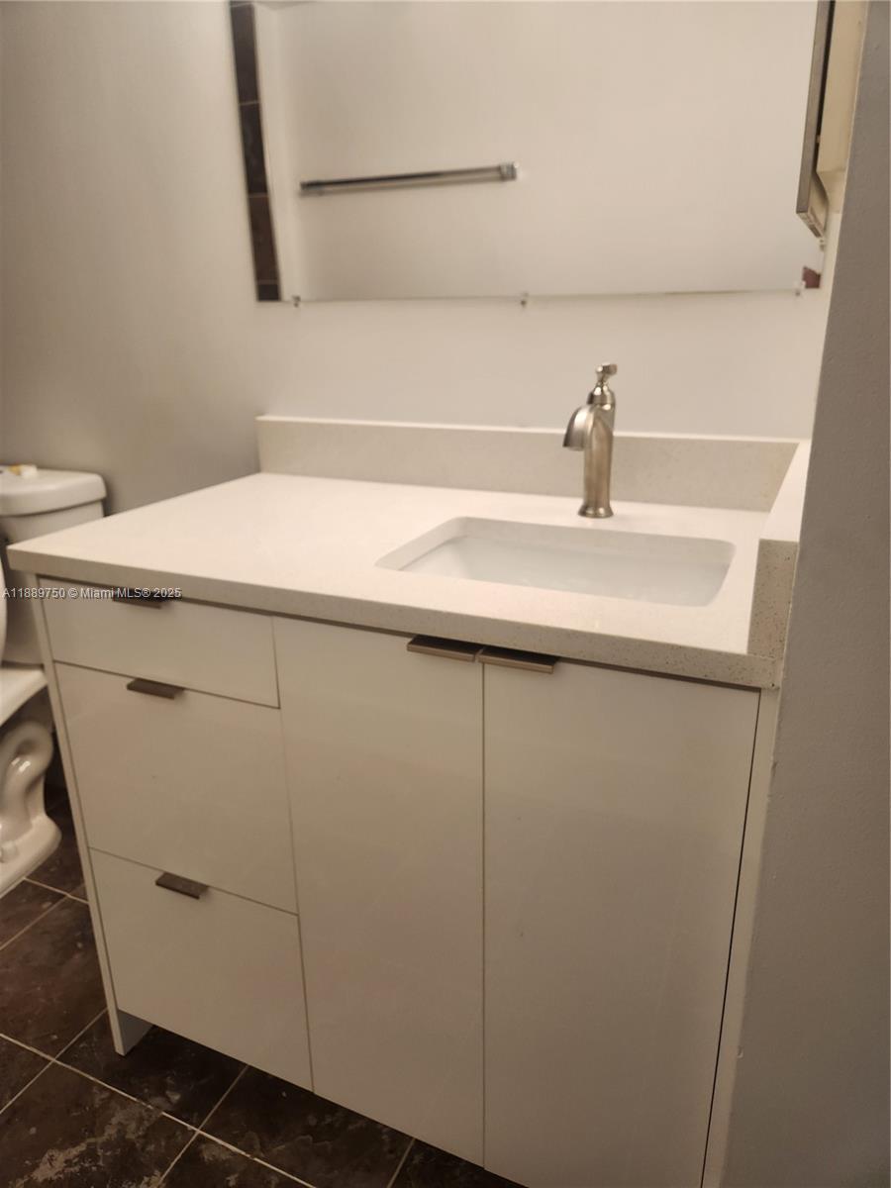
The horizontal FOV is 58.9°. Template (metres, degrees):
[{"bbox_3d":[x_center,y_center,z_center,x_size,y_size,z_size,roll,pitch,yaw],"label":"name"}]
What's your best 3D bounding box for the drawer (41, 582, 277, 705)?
[{"bbox_3d":[-0.296,0.003,1.172,0.377,0.117,0.380,7,20,23],"label":"drawer"}]

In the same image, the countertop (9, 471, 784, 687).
[{"bbox_3d":[-0.028,-0.076,1.137,0.970,0.031,0.592,7,20,23],"label":"countertop"}]

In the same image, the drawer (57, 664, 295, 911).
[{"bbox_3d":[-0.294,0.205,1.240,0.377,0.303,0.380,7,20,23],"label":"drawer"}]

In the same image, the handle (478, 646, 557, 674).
[{"bbox_3d":[0.074,0.064,0.784,0.077,0.009,0.030,7,20,23],"label":"handle"}]

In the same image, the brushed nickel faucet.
[{"bbox_3d":[0.209,-0.210,1.129,0.053,0.224,0.174,7,20,23],"label":"brushed nickel faucet"}]

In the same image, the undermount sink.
[{"bbox_3d":[0.147,0.033,1.035,0.428,0.153,0.315,7,20,23],"label":"undermount sink"}]

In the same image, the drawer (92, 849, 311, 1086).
[{"bbox_3d":[-0.290,0.500,1.340,0.377,0.312,0.380,7,20,23],"label":"drawer"}]

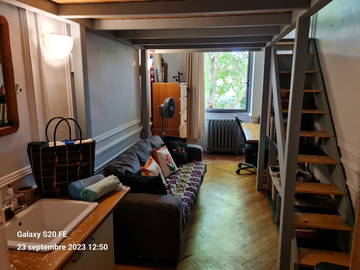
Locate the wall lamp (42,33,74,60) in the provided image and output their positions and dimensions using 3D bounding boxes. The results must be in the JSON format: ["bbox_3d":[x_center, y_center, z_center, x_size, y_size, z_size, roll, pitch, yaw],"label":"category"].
[{"bbox_3d":[-0.855,-0.637,1.986,0.125,0.165,0.300,2,11,8],"label":"wall lamp"}]

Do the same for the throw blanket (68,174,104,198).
[{"bbox_3d":[-0.593,0.332,1.752,0.100,0.100,0.240,7,13,30],"label":"throw blanket"}]

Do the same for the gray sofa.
[{"bbox_3d":[-0.241,0.544,3.370,0.900,0.830,2.130,2,11,8],"label":"gray sofa"}]

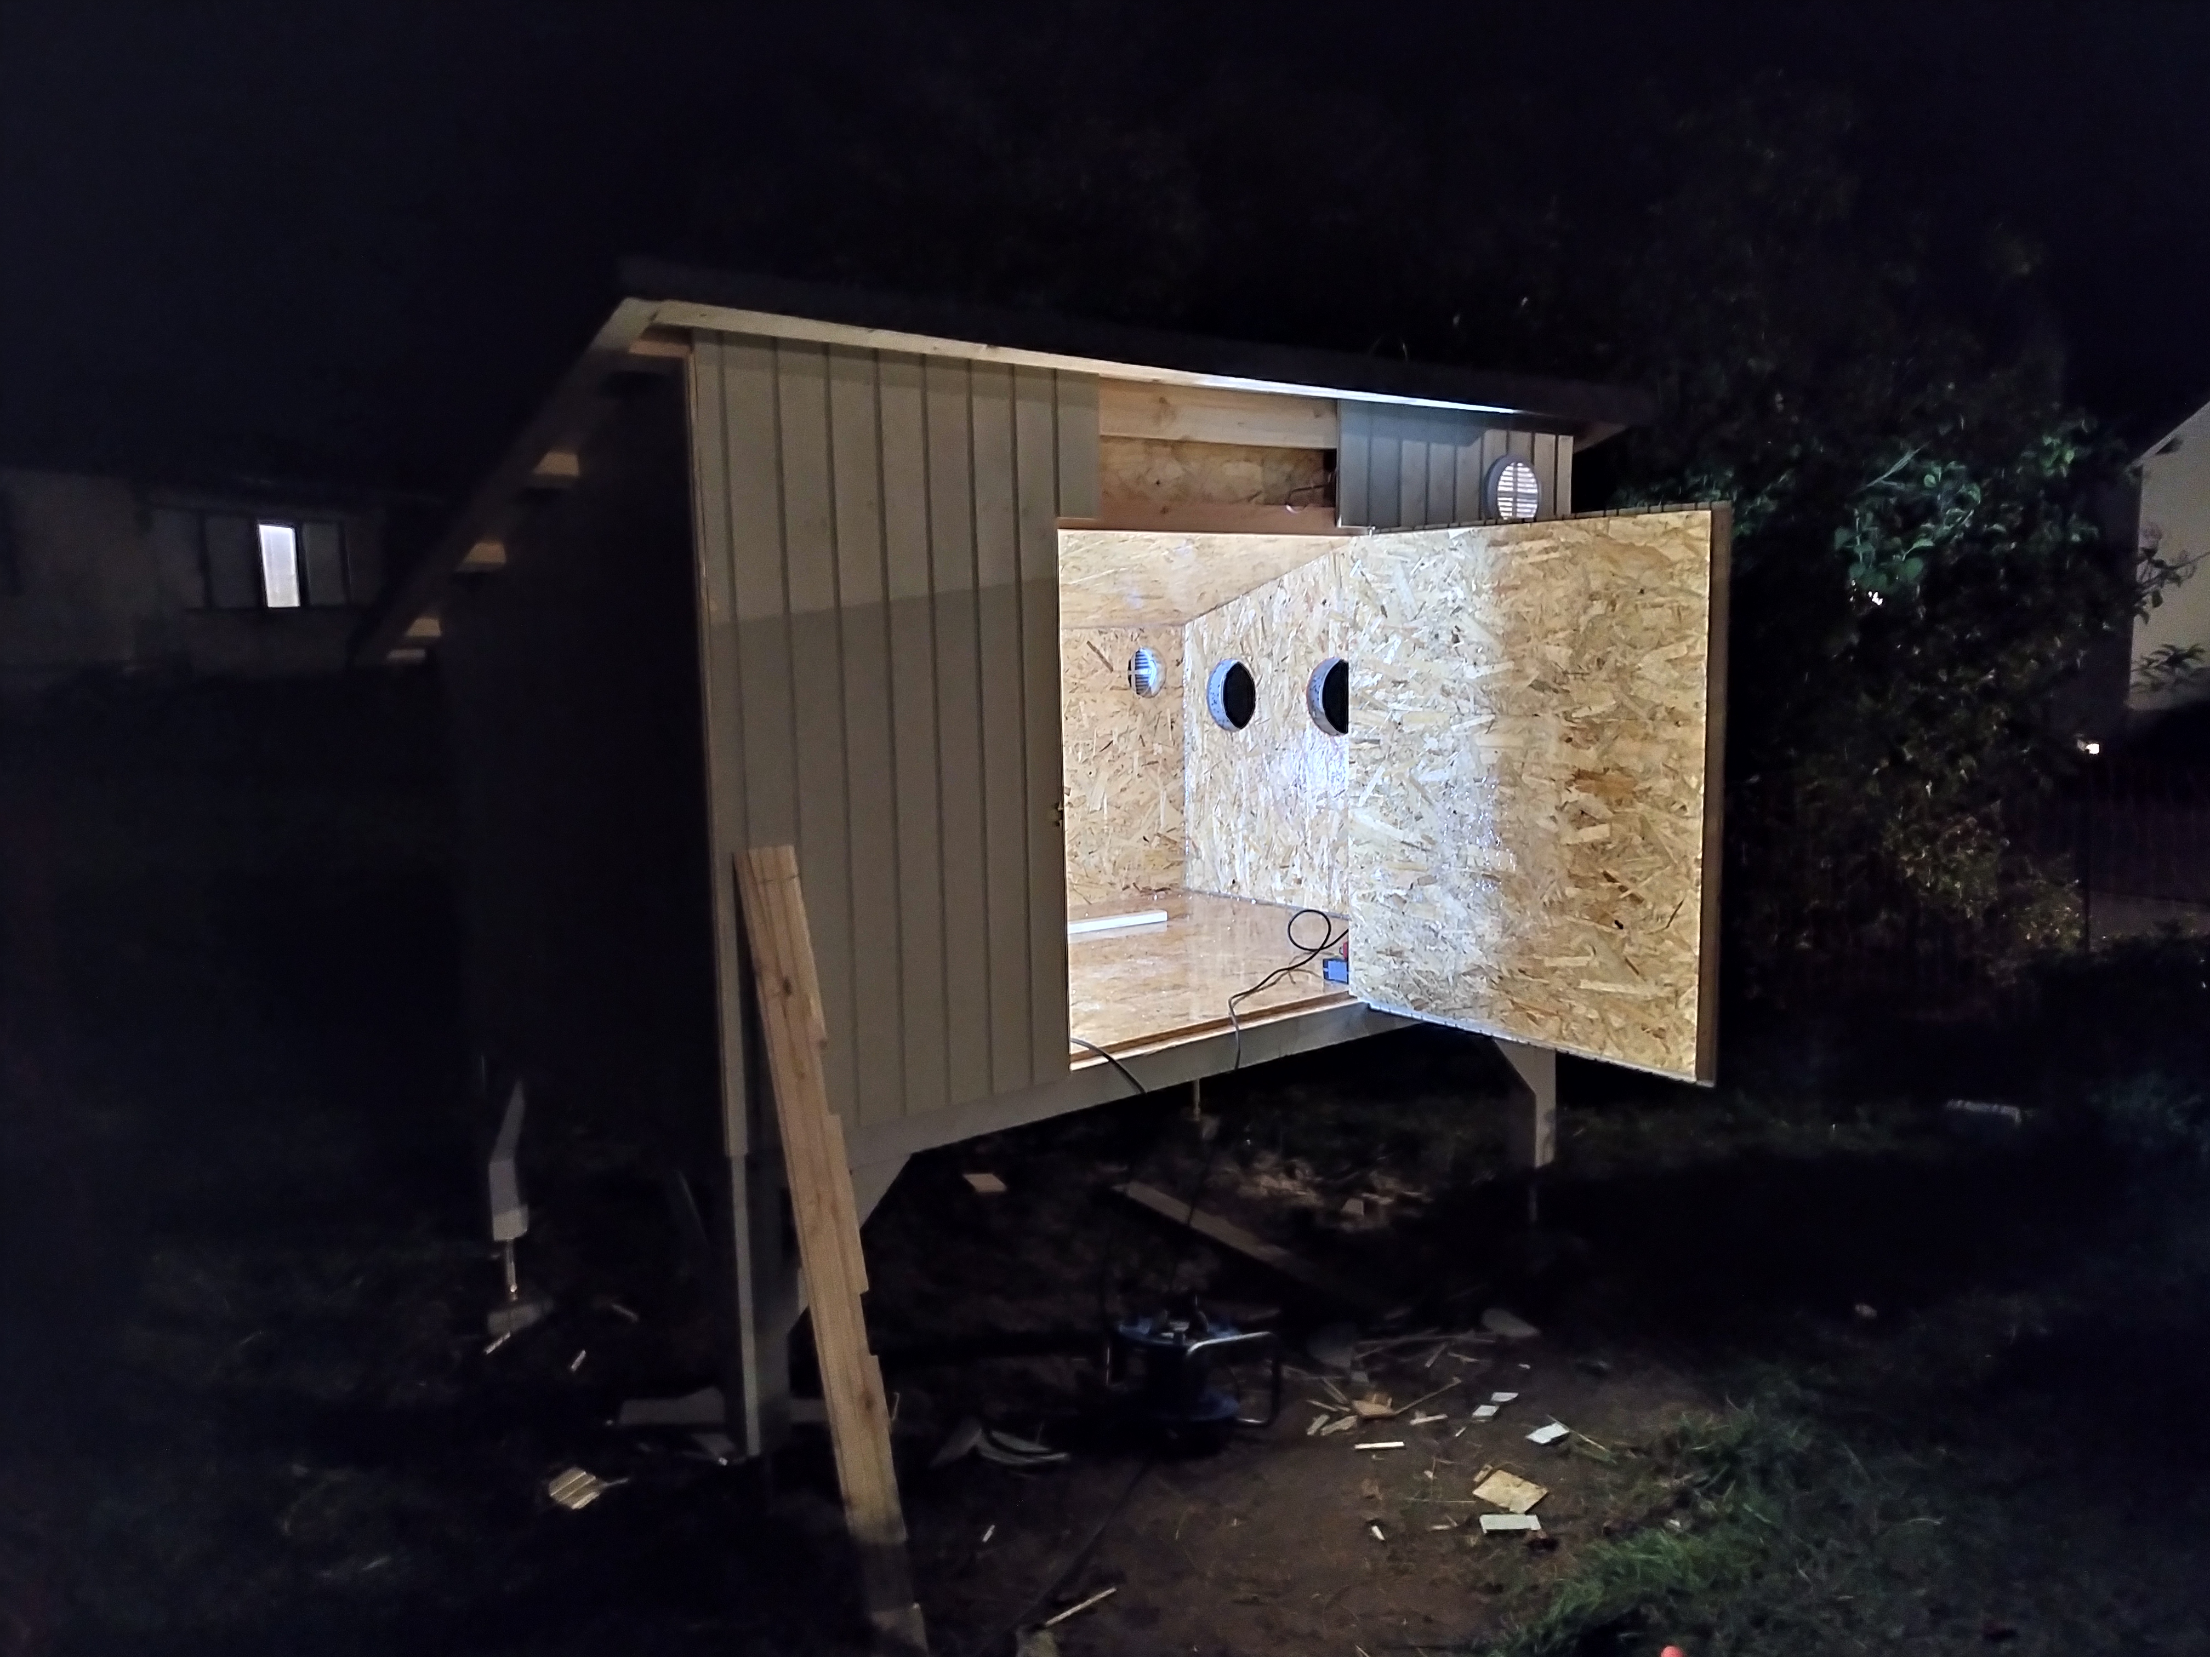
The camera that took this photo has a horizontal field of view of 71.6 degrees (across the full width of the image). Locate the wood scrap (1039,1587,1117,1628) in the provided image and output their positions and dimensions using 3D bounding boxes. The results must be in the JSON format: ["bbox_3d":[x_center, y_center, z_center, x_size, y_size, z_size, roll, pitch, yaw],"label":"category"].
[{"bbox_3d":[-0.040,1.282,2.523,0.145,0.010,0.012,-7,9,-35],"label":"wood scrap"}]

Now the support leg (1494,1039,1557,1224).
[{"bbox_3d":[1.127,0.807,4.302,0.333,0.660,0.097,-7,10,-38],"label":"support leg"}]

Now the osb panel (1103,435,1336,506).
[{"bbox_3d":[0.263,-0.789,3.433,0.710,0.145,0.020,-7,10,-38],"label":"osb panel"}]

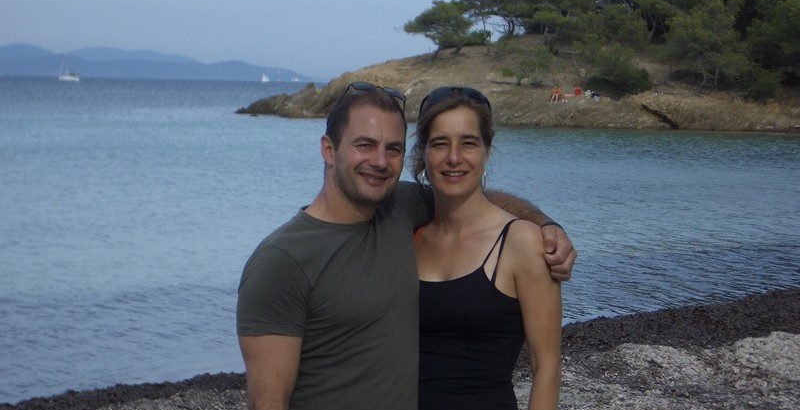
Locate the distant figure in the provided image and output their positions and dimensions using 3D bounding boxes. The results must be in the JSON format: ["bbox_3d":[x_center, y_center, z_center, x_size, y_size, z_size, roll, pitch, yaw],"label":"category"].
[{"bbox_3d":[7.864,-5.567,102.000,0.500,0.930,0.720,2,4,15],"label":"distant figure"}]

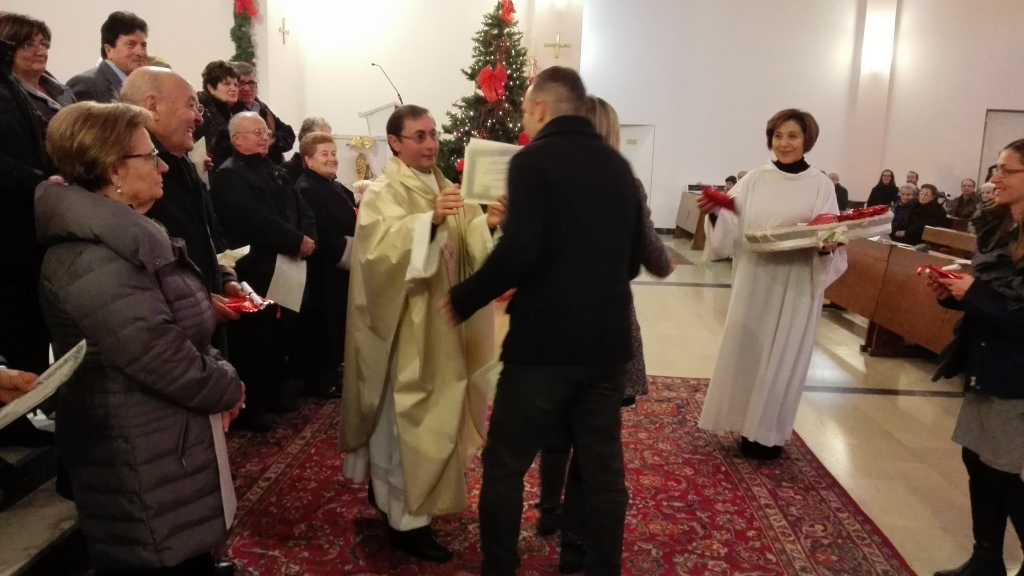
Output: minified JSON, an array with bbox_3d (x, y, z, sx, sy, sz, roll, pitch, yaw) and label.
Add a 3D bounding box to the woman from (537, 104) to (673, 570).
[{"bbox_3d":[0.320,0.166,2.700,0.490,1.660,0.430,-4,11,-27],"label":"woman"}]

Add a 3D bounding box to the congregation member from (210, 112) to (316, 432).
[{"bbox_3d":[-1.259,-0.068,3.905,0.440,1.630,0.560,4,10,11],"label":"congregation member"}]

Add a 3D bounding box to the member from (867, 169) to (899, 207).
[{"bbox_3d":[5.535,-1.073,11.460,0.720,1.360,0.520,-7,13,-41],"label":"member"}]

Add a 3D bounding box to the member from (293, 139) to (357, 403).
[{"bbox_3d":[-1.123,-0.132,4.546,0.370,1.560,0.490,10,13,40],"label":"member"}]

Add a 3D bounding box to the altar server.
[{"bbox_3d":[1.294,-0.003,3.740,0.700,1.690,0.520,6,11,23],"label":"altar server"}]

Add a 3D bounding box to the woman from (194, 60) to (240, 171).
[{"bbox_3d":[-1.619,-0.402,4.152,0.380,1.580,0.500,6,11,24],"label":"woman"}]

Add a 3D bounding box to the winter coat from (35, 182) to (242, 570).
[{"bbox_3d":[-0.936,0.186,1.948,0.460,0.895,0.540,-3,11,-23],"label":"winter coat"}]

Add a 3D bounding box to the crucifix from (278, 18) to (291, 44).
[{"bbox_3d":[-2.606,-2.935,8.700,0.035,0.285,0.300,2,10,2],"label":"crucifix"}]

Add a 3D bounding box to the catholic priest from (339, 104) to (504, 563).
[{"bbox_3d":[-0.350,0.144,2.798,0.580,1.640,0.620,8,12,36],"label":"catholic priest"}]

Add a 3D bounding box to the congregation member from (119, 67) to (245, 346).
[{"bbox_3d":[-1.046,0.177,2.394,0.480,1.690,0.540,-1,10,-13],"label":"congregation member"}]

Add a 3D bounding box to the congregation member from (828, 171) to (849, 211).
[{"bbox_3d":[5.088,-1.197,12.253,0.720,1.300,0.500,-2,11,-22],"label":"congregation member"}]

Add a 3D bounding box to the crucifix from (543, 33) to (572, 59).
[{"bbox_3d":[0.774,-4.137,12.972,0.480,0.460,0.040,2,10,0],"label":"crucifix"}]

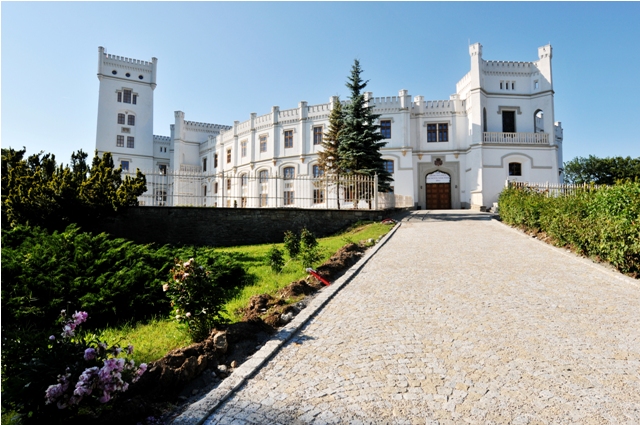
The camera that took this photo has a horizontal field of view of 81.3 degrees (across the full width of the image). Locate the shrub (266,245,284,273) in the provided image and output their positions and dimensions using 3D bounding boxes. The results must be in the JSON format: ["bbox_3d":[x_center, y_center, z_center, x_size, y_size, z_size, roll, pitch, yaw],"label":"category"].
[{"bbox_3d":[-1.110,1.147,9.300,0.450,0.700,0.450,0,-4,0],"label":"shrub"}]

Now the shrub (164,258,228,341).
[{"bbox_3d":[-1.358,0.957,4.100,0.720,0.900,0.700,0,-4,0],"label":"shrub"}]

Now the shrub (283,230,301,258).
[{"bbox_3d":[-0.879,0.987,11.500,0.560,0.870,0.550,0,-4,0],"label":"shrub"}]

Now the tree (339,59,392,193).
[{"bbox_3d":[3.485,-6.460,29.200,4.200,11.300,4.200,0,-4,0],"label":"tree"}]

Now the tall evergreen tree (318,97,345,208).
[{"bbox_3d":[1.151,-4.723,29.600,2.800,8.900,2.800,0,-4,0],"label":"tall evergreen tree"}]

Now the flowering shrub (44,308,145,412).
[{"bbox_3d":[-1.784,1.179,2.950,0.850,0.820,0.750,0,-4,0],"label":"flowering shrub"}]

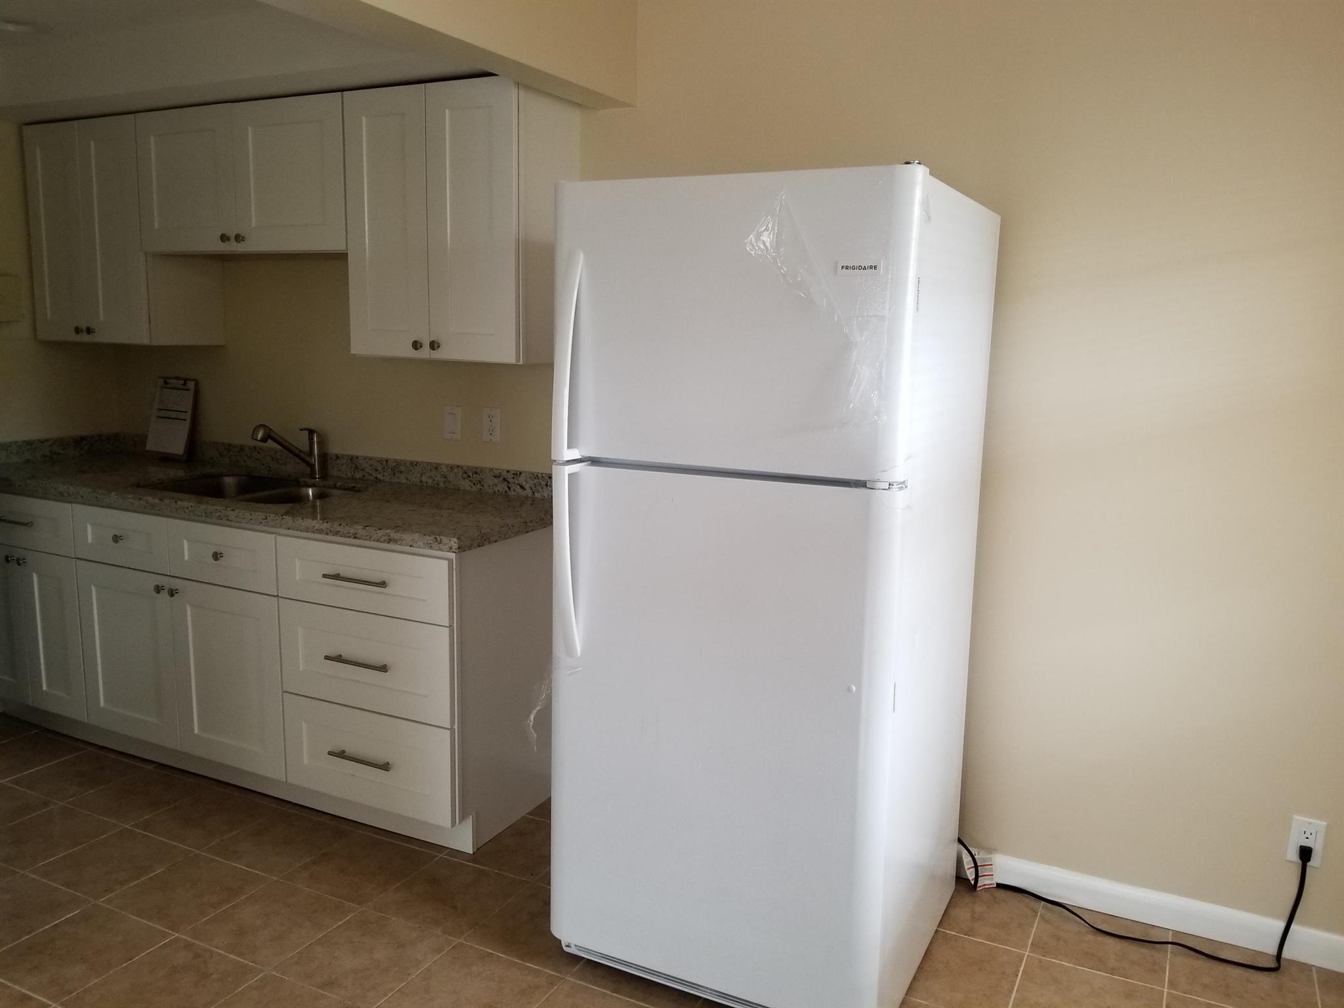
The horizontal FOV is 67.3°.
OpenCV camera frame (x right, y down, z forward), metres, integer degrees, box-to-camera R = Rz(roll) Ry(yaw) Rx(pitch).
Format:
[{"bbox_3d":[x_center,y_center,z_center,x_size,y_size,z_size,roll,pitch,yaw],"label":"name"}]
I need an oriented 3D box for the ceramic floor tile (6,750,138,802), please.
[{"bbox_3d":[-1.934,0.889,3.287,0.300,0.010,0.300,6,10,26],"label":"ceramic floor tile"}]

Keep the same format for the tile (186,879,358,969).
[{"bbox_3d":[-0.990,1.036,2.500,0.300,0.010,0.300,6,10,26],"label":"tile"}]

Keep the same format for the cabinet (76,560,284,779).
[{"bbox_3d":[-1.422,0.466,3.434,0.916,0.563,0.600,6,10,26],"label":"cabinet"}]

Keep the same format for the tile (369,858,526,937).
[{"bbox_3d":[-0.574,1.016,2.610,0.298,0.010,0.298,5,10,26],"label":"tile"}]

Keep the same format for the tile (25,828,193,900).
[{"bbox_3d":[-1.528,0.982,2.760,0.300,0.010,0.300,6,10,26],"label":"tile"}]

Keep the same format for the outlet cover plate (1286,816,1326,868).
[{"bbox_3d":[1.474,0.784,2.343,0.070,0.114,0.012,5,10,26],"label":"outlet cover plate"}]

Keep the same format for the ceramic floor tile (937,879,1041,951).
[{"bbox_3d":[0.770,1.044,2.589,0.298,0.010,0.265,5,10,26],"label":"ceramic floor tile"}]

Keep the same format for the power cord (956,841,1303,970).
[{"bbox_3d":[1.101,0.909,2.505,0.810,0.295,0.100,5,10,26],"label":"power cord"}]

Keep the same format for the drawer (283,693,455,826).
[{"bbox_3d":[-0.771,0.689,3.054,0.620,0.286,0.500,5,10,26],"label":"drawer"}]

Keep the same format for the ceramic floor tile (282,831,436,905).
[{"bbox_3d":[-0.845,0.990,2.744,0.298,0.010,0.298,5,10,26],"label":"ceramic floor tile"}]

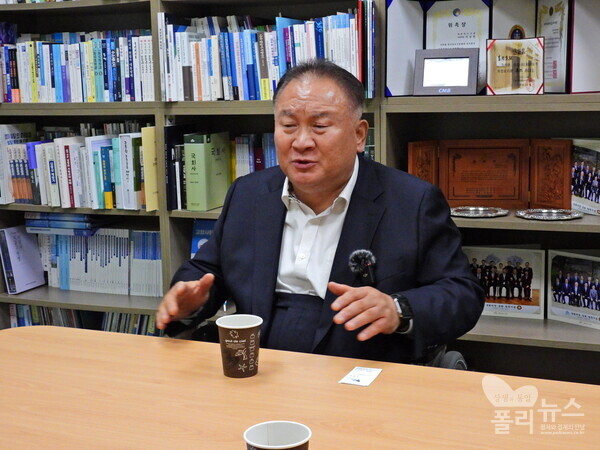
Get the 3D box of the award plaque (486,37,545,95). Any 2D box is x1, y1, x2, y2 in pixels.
[{"bbox_3d":[0.672,-0.489,2.684,0.176,0.172,0.035,3,11,25],"label":"award plaque"}]

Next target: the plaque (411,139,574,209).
[{"bbox_3d":[0.628,-0.169,2.905,0.530,0.238,0.100,0,10,8],"label":"plaque"}]

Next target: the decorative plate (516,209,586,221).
[{"bbox_3d":[0.791,-0.032,2.743,0.208,0.018,0.208,2,10,18],"label":"decorative plate"}]

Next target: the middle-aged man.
[{"bbox_3d":[0.076,0.310,1.731,0.583,1.260,0.700,3,10,22],"label":"middle-aged man"}]

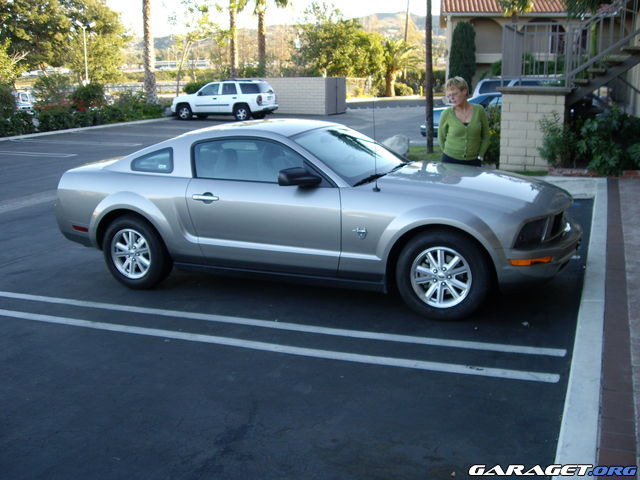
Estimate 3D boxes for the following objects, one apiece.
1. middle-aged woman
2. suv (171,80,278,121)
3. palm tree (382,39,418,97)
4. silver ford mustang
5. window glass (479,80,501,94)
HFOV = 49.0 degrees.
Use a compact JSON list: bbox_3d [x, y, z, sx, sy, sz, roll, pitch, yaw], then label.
[{"bbox_3d":[1.451,-0.785,7.122,0.530,1.700,0.340,0,12,8],"label":"middle-aged woman"},{"bbox_3d":[-4.466,-6.420,32.354,4.870,1.810,1.900,2,13,19],"label":"suv"},{"bbox_3d":[7.218,-15.468,63.000,3.400,5.200,3.400,-2,12,0],"label":"palm tree"},{"bbox_3d":[-0.126,-0.351,6.317,4.760,1.390,1.920,3,13,23],"label":"silver ford mustang"},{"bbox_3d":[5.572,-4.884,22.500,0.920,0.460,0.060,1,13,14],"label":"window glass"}]

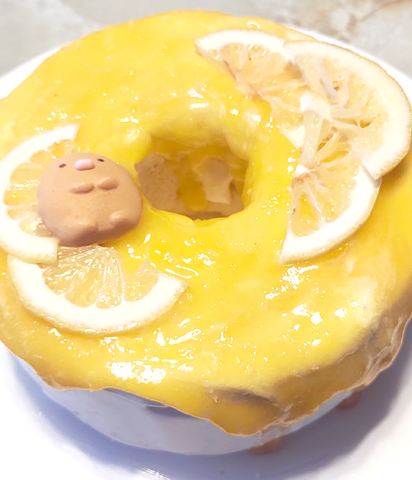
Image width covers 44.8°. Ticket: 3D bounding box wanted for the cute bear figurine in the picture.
[{"bbox_3d":[-0.035,-0.012,0.152,0.031,0.019,0.029,-12,71,-7],"label":"cute bear figurine"}]

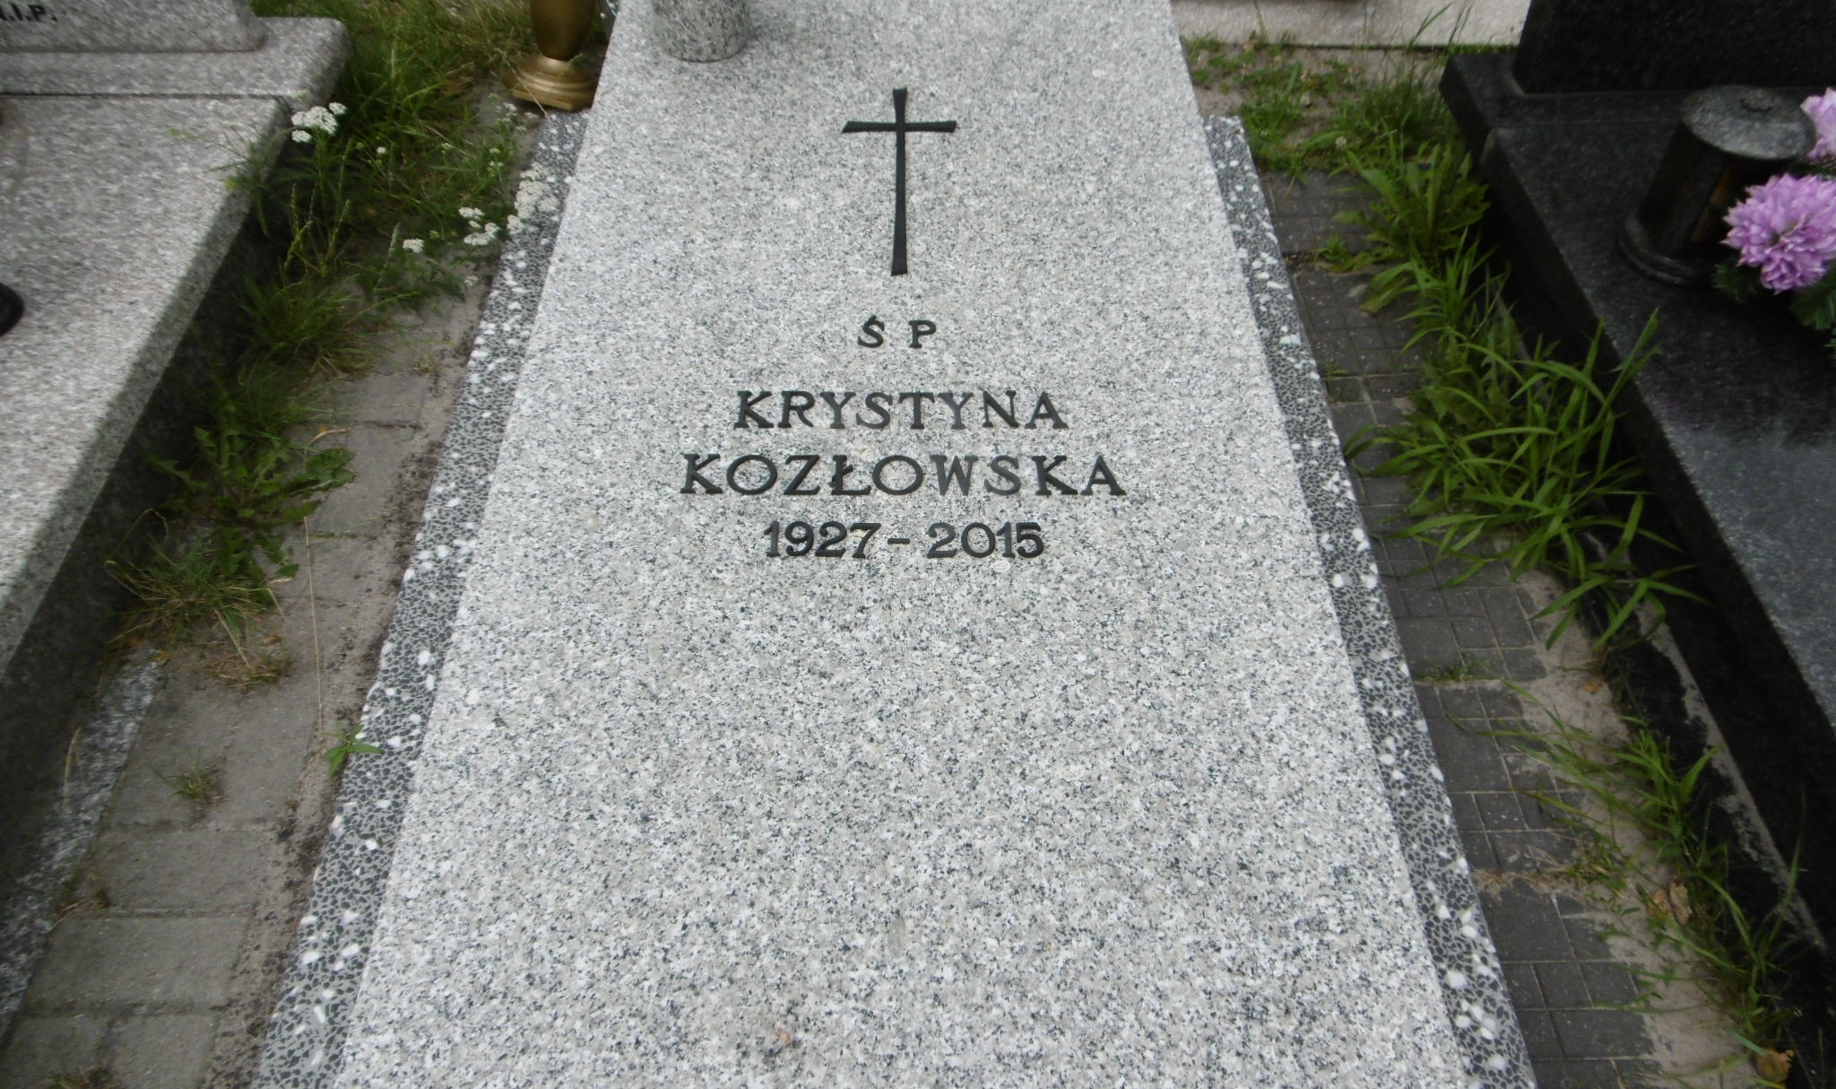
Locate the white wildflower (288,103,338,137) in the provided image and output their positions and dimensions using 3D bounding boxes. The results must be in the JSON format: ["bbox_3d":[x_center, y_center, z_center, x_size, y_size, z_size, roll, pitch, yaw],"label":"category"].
[{"bbox_3d":[-0.836,-0.585,1.760,0.064,0.030,0.055,0,50,-1],"label":"white wildflower"}]

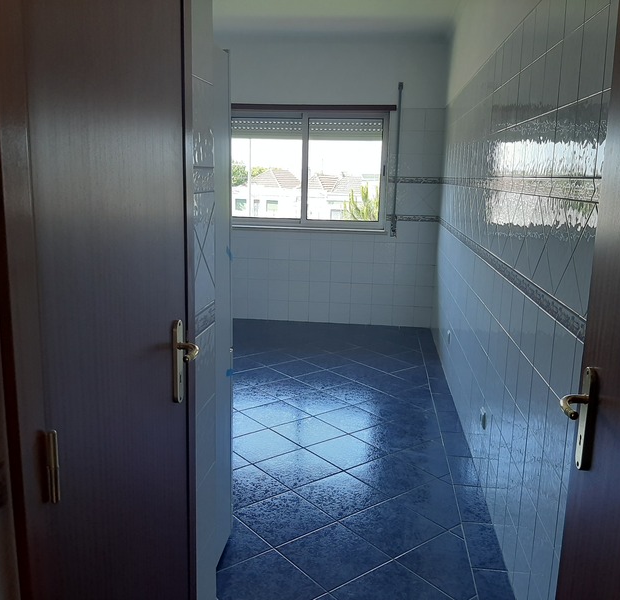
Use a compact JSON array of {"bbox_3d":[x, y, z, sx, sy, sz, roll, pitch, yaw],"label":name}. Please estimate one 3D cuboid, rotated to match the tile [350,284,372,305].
[{"bbox_3d":[0.493,-0.060,5.967,0.200,0.200,0.010,3,11,6],"label":"tile"}]

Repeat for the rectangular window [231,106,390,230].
[{"bbox_3d":[-0.032,-1.212,5.837,1.530,1.120,0.100,2,11,6],"label":"rectangular window"}]

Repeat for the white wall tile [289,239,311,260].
[{"bbox_3d":[-0.098,-0.481,5.953,0.200,0.200,0.010,3,11,6],"label":"white wall tile"}]

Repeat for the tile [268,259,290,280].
[{"bbox_3d":[-0.305,-0.291,6.035,0.200,0.199,0.010,2,11,6],"label":"tile"}]

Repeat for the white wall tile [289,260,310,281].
[{"bbox_3d":[-0.103,-0.284,5.992,0.200,0.200,0.010,3,11,6],"label":"white wall tile"}]

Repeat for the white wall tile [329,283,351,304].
[{"bbox_3d":[0.293,-0.069,6.009,0.200,0.199,0.010,2,11,6],"label":"white wall tile"}]

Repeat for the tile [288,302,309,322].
[{"bbox_3d":[-0.112,0.109,6.071,0.200,0.200,0.010,3,11,6],"label":"tile"}]

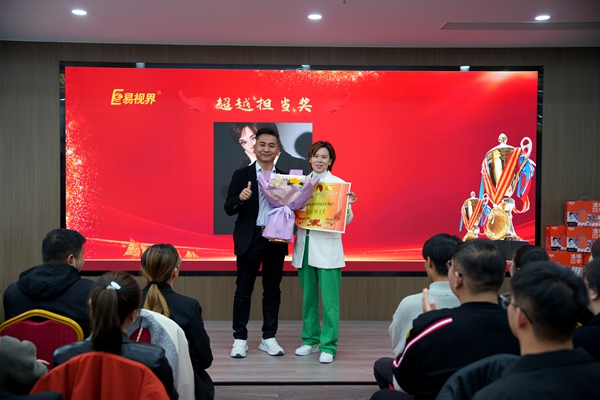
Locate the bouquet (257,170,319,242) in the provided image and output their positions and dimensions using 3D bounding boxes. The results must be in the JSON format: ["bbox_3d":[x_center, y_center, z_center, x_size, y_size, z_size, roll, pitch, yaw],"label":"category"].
[{"bbox_3d":[-0.092,0.048,4.767,0.430,0.500,0.280,4,5,-5],"label":"bouquet"}]

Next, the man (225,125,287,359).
[{"bbox_3d":[-0.335,0.313,5.007,0.480,1.746,0.400,0,2,-7],"label":"man"}]

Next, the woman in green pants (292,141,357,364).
[{"bbox_3d":[0.185,0.373,4.919,0.460,1.636,0.410,1,2,11],"label":"woman in green pants"}]

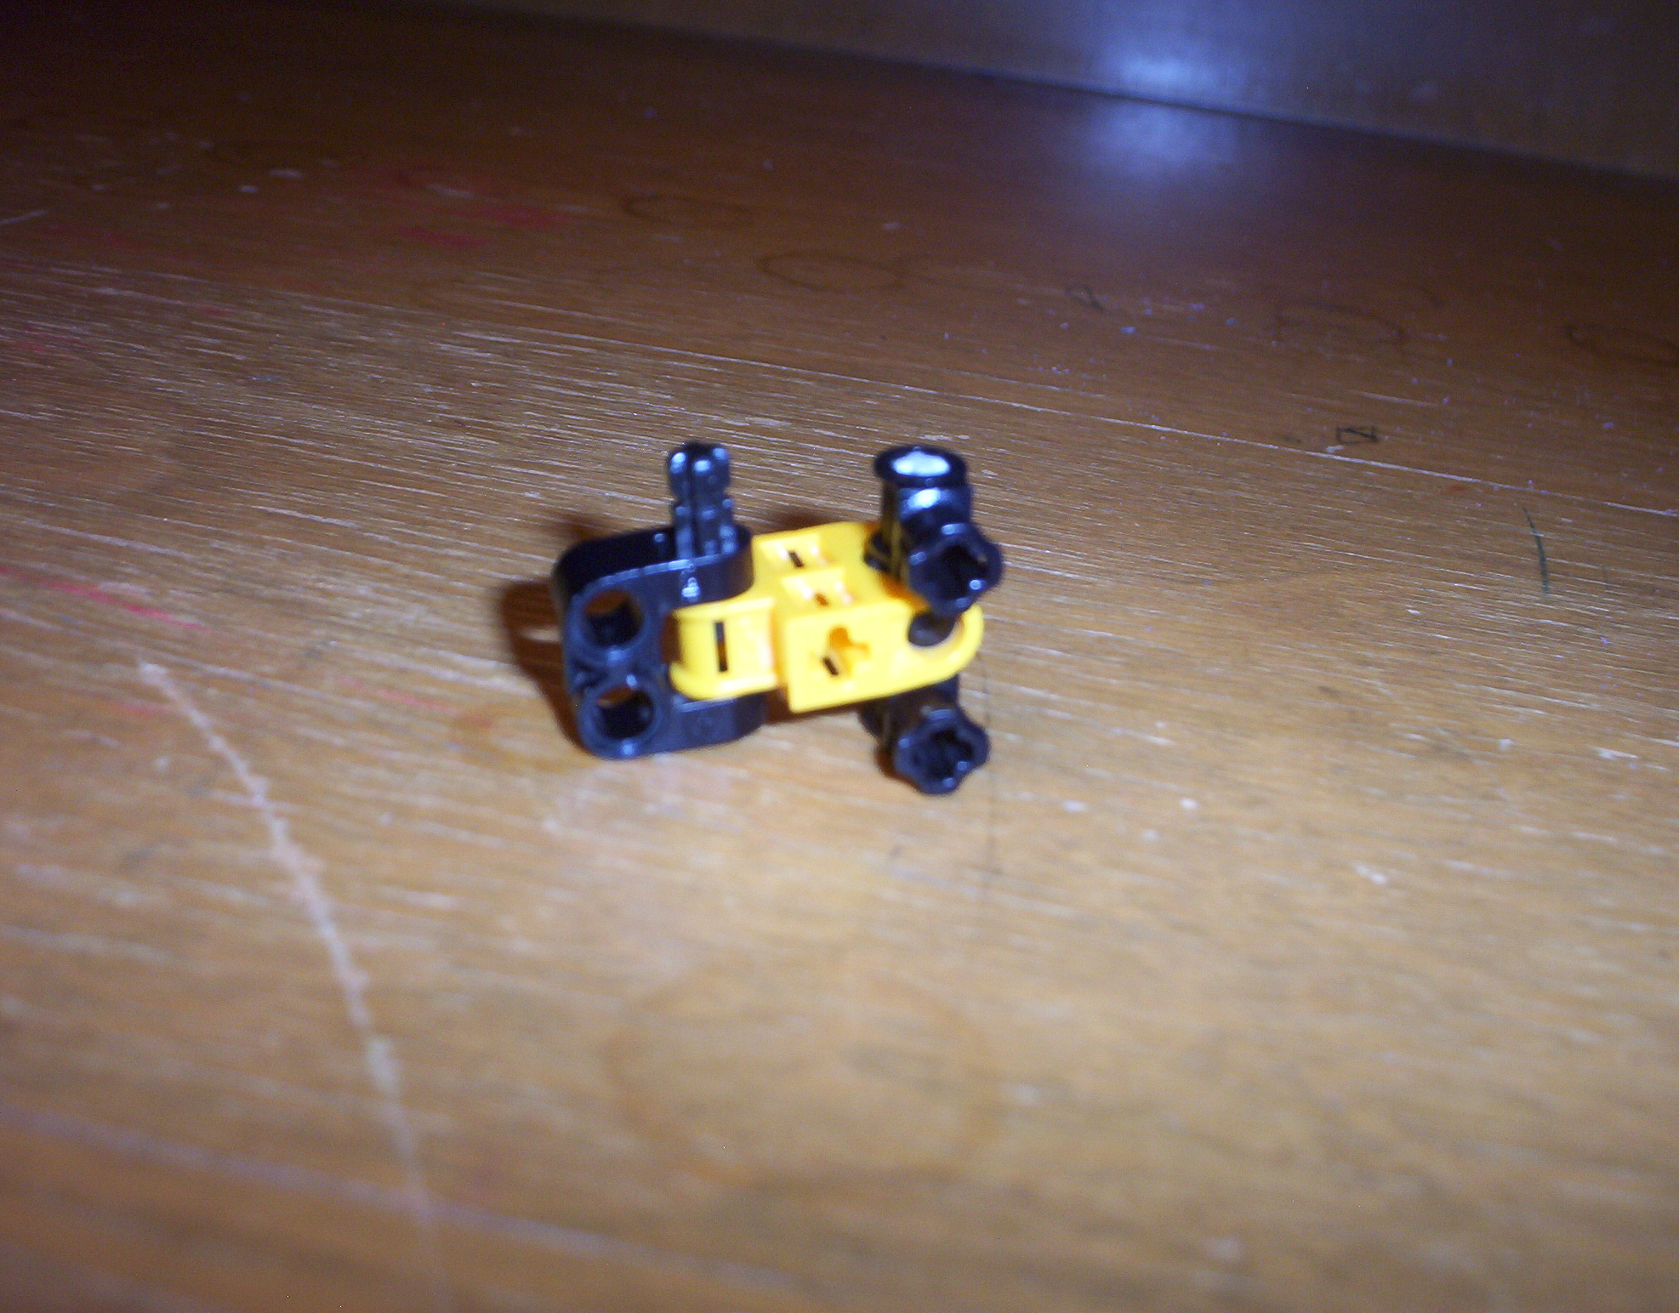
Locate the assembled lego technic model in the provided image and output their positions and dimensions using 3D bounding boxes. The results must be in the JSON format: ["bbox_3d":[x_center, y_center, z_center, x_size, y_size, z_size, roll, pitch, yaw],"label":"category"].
[{"bbox_3d":[-0.005,-0.004,0.146,0.034,0.026,0.022,1,27,-15],"label":"assembled lego technic model"}]

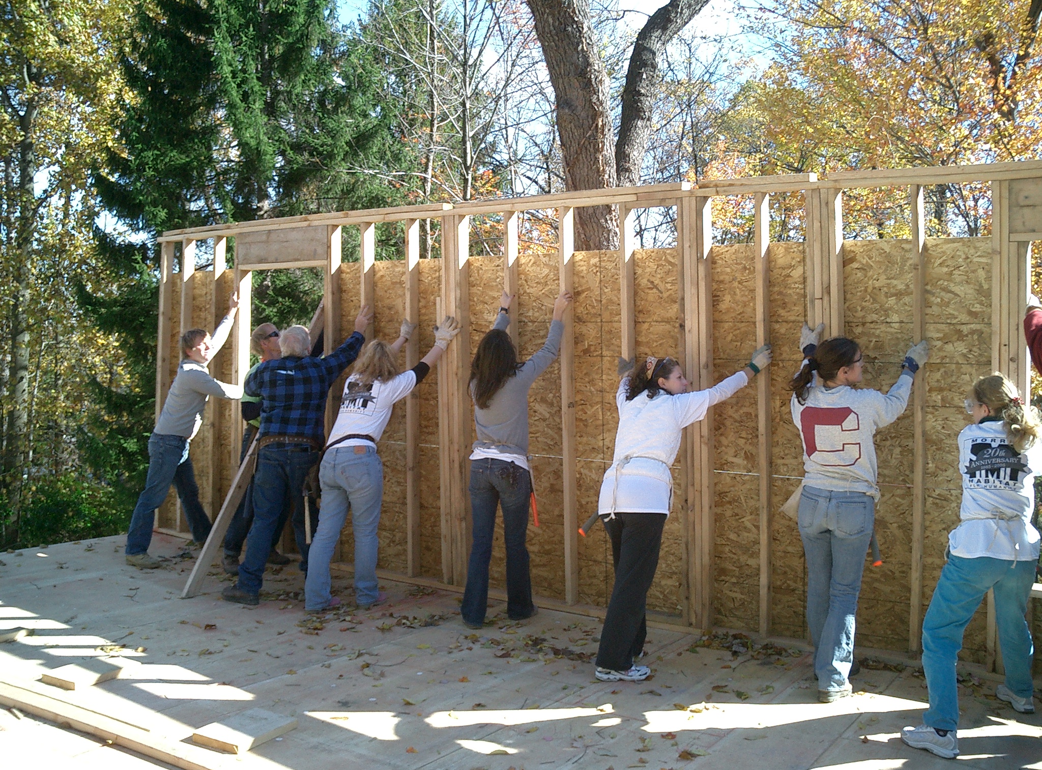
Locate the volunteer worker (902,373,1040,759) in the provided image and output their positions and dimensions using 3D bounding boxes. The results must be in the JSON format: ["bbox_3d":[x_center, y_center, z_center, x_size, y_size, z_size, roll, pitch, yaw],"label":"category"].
[{"bbox_3d":[1.935,0.680,4.446,0.630,1.480,0.950,1,2,18],"label":"volunteer worker"}]

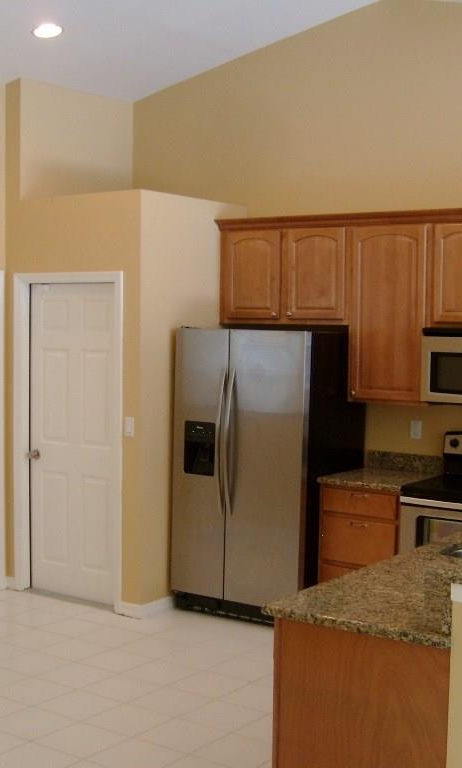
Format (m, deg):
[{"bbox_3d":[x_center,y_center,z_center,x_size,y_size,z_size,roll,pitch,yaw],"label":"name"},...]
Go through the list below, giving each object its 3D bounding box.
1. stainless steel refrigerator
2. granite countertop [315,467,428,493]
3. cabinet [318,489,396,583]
[{"bbox_3d":[0.230,0.553,6.553,0.906,1.772,0.815,3,4,33],"label":"stainless steel refrigerator"},{"bbox_3d":[0.909,0.577,6.253,0.529,0.040,0.648,3,4,33],"label":"granite countertop"},{"bbox_3d":[0.911,1.033,6.289,0.519,0.874,0.620,3,4,33],"label":"cabinet"}]

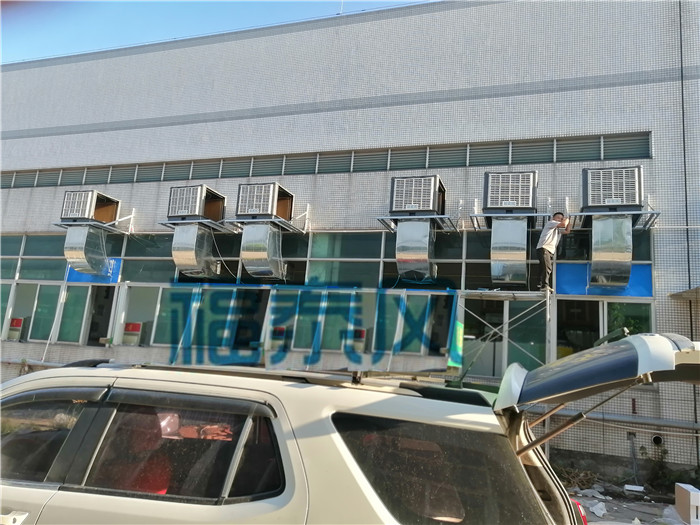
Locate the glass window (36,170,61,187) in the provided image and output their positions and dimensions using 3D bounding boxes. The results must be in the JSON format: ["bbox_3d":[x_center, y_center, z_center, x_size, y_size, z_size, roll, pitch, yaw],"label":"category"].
[{"bbox_3d":[-9.561,-2.675,16.678,0.980,0.509,0.080,1,-10,18],"label":"glass window"}]

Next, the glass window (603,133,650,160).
[{"bbox_3d":[6.249,-2.610,11.917,0.970,0.570,0.120,1,-11,19],"label":"glass window"}]

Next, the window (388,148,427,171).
[{"bbox_3d":[1.460,-2.614,13.287,0.976,0.635,0.080,1,-10,19],"label":"window"}]

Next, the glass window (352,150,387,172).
[{"bbox_3d":[0.524,-2.560,13.303,0.966,0.529,0.080,1,-10,18],"label":"glass window"}]

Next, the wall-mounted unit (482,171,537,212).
[{"bbox_3d":[3.589,-1.384,11.700,1.082,0.912,1.060,1,-11,19],"label":"wall-mounted unit"}]

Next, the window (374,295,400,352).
[{"bbox_3d":[0.834,1.342,11.713,0.505,1.300,0.100,1,-10,18],"label":"window"}]

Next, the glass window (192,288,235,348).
[{"bbox_3d":[-3.380,1.384,13.100,1.004,1.446,0.100,1,-10,18],"label":"glass window"}]

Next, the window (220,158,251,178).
[{"bbox_3d":[-3.190,-2.645,14.771,0.991,0.556,0.080,1,-11,19],"label":"window"}]

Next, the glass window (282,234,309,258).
[{"bbox_3d":[-1.929,-0.423,13.643,1.916,0.689,0.080,1,-10,18],"label":"glass window"}]

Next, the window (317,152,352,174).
[{"bbox_3d":[-0.399,-2.600,13.787,0.982,0.561,0.080,1,-11,19],"label":"window"}]

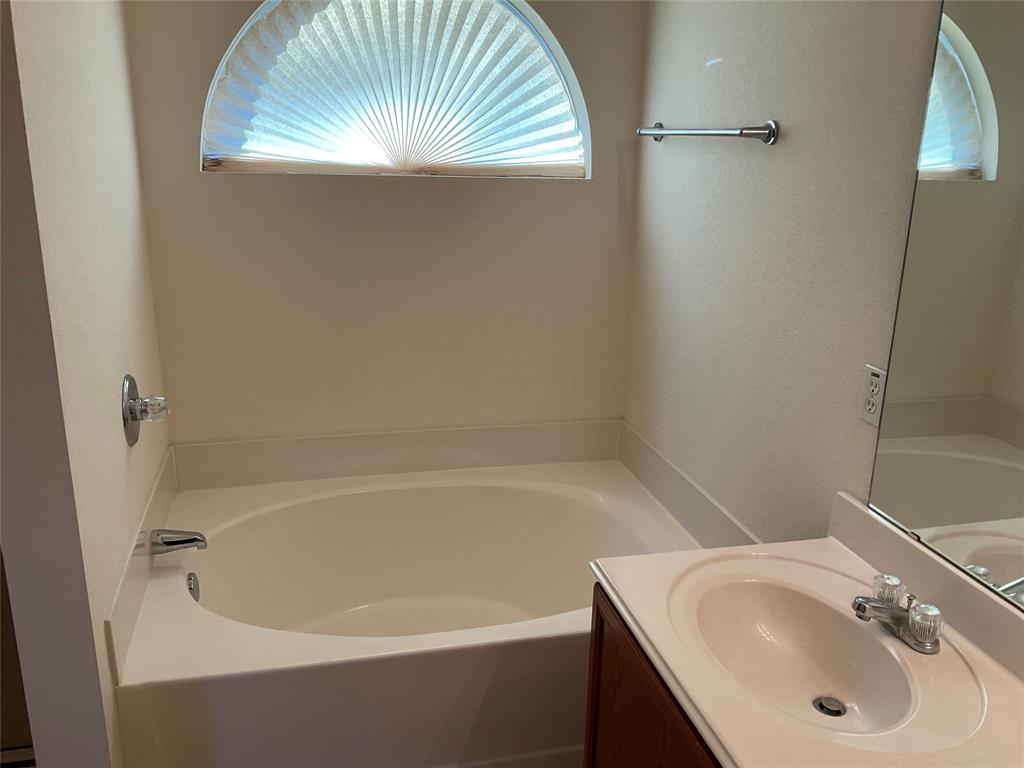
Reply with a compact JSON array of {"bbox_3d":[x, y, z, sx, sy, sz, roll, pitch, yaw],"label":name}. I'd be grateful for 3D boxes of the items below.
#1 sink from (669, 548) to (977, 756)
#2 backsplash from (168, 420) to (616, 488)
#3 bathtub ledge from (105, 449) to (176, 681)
[{"bbox_3d":[0.525,0.499,1.506,0.487,0.140,0.582,-3,17,-14],"label":"sink"},{"bbox_3d":[-0.343,0.234,2.911,1.524,0.157,0.014,-3,17,-14],"label":"backsplash"},{"bbox_3d":[-0.956,0.414,2.265,0.014,0.157,1.026,-3,17,-14],"label":"bathtub ledge"}]

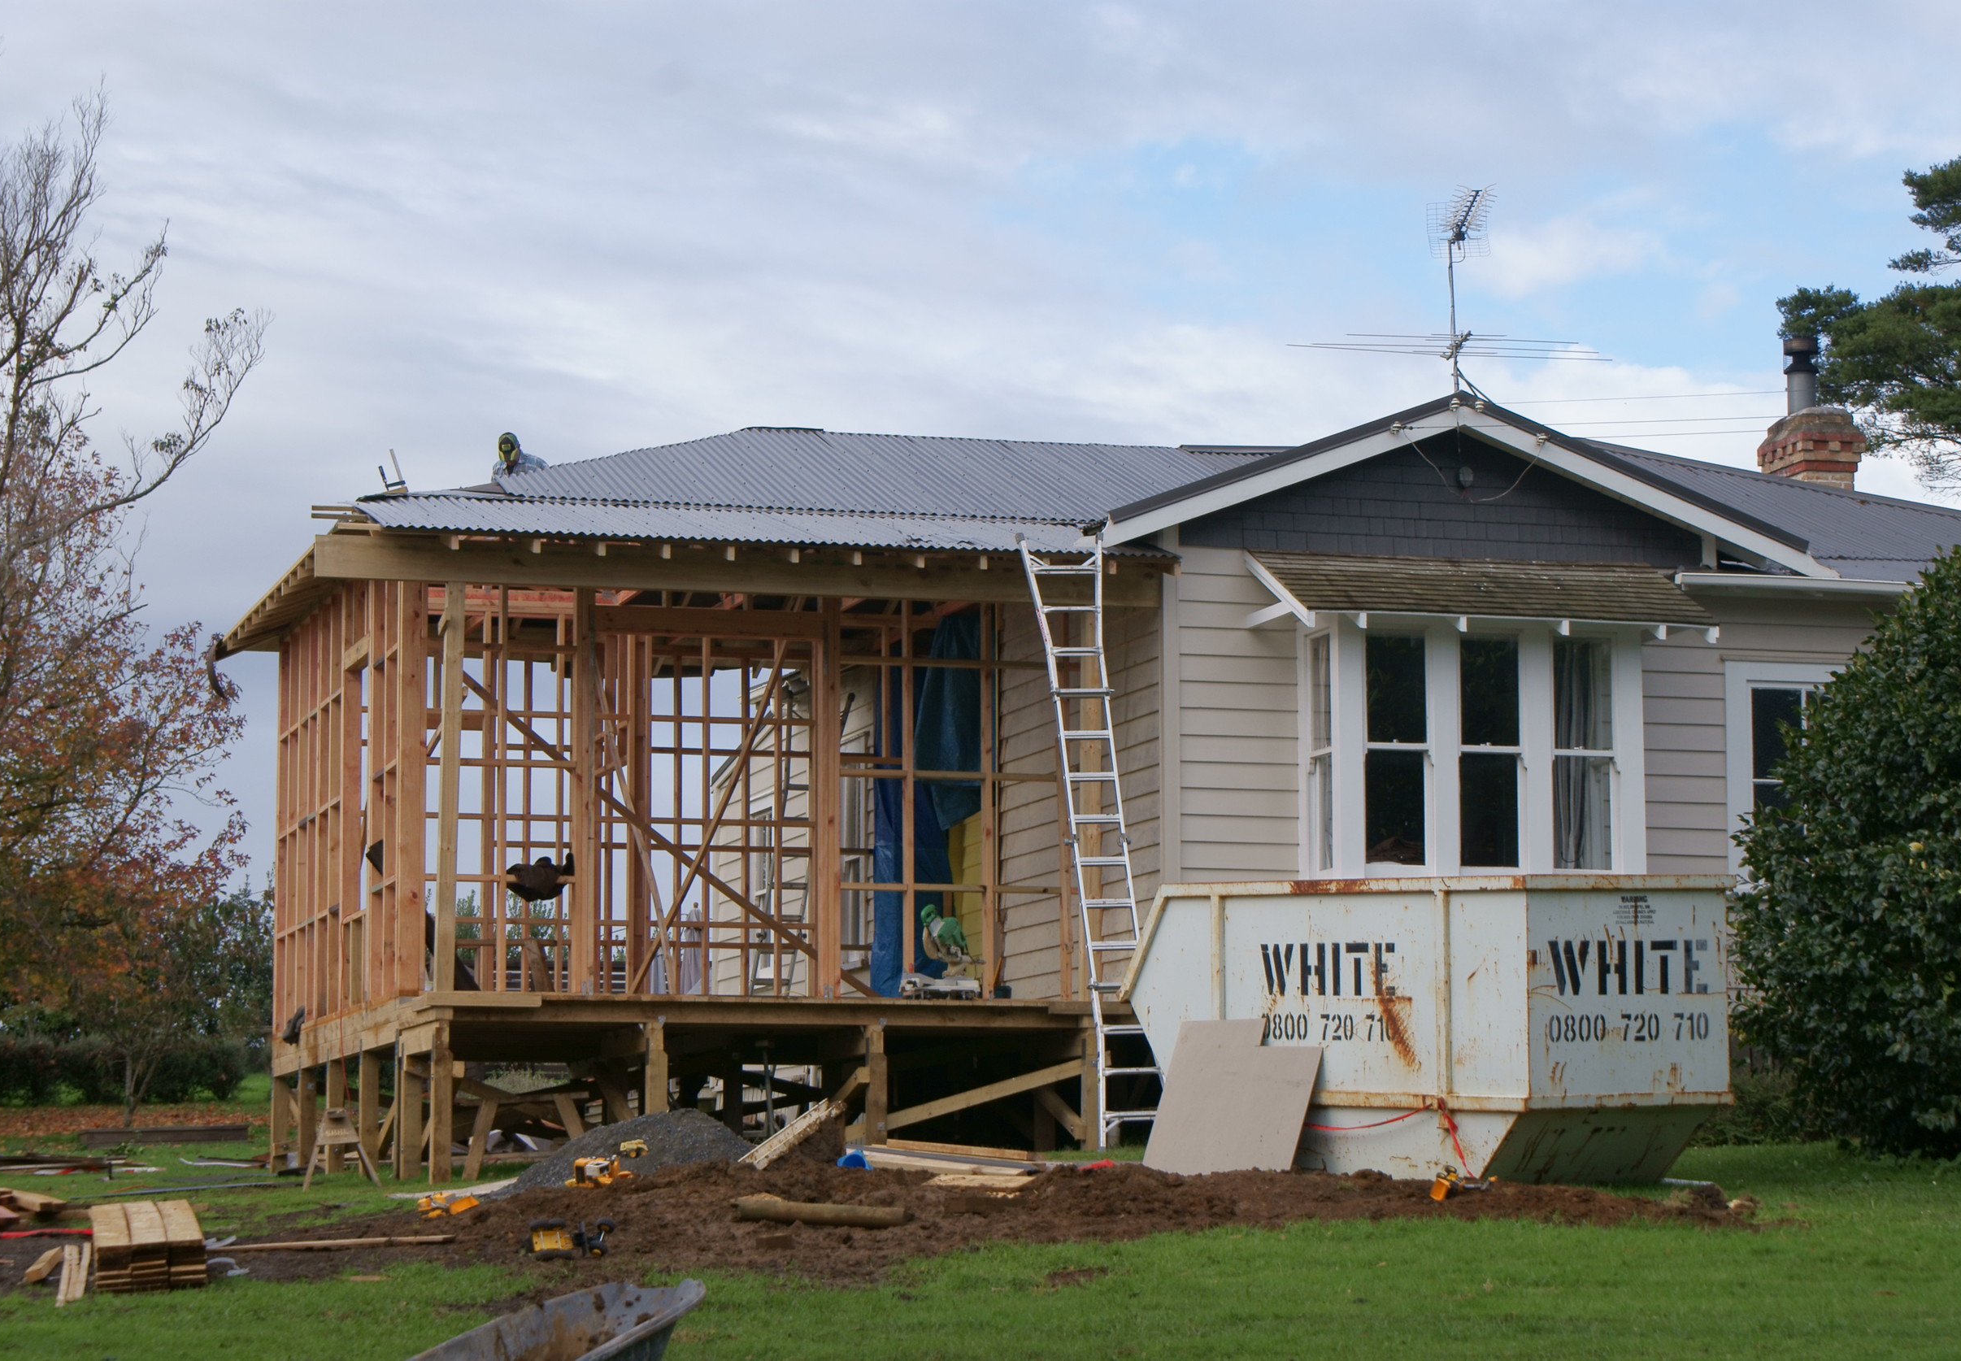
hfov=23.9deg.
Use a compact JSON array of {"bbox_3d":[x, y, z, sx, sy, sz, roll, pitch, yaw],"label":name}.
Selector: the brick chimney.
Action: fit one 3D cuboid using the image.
[{"bbox_3d":[7.139,-2.145,39.843,0.559,1.626,0.933,2,-7,-17],"label":"brick chimney"}]

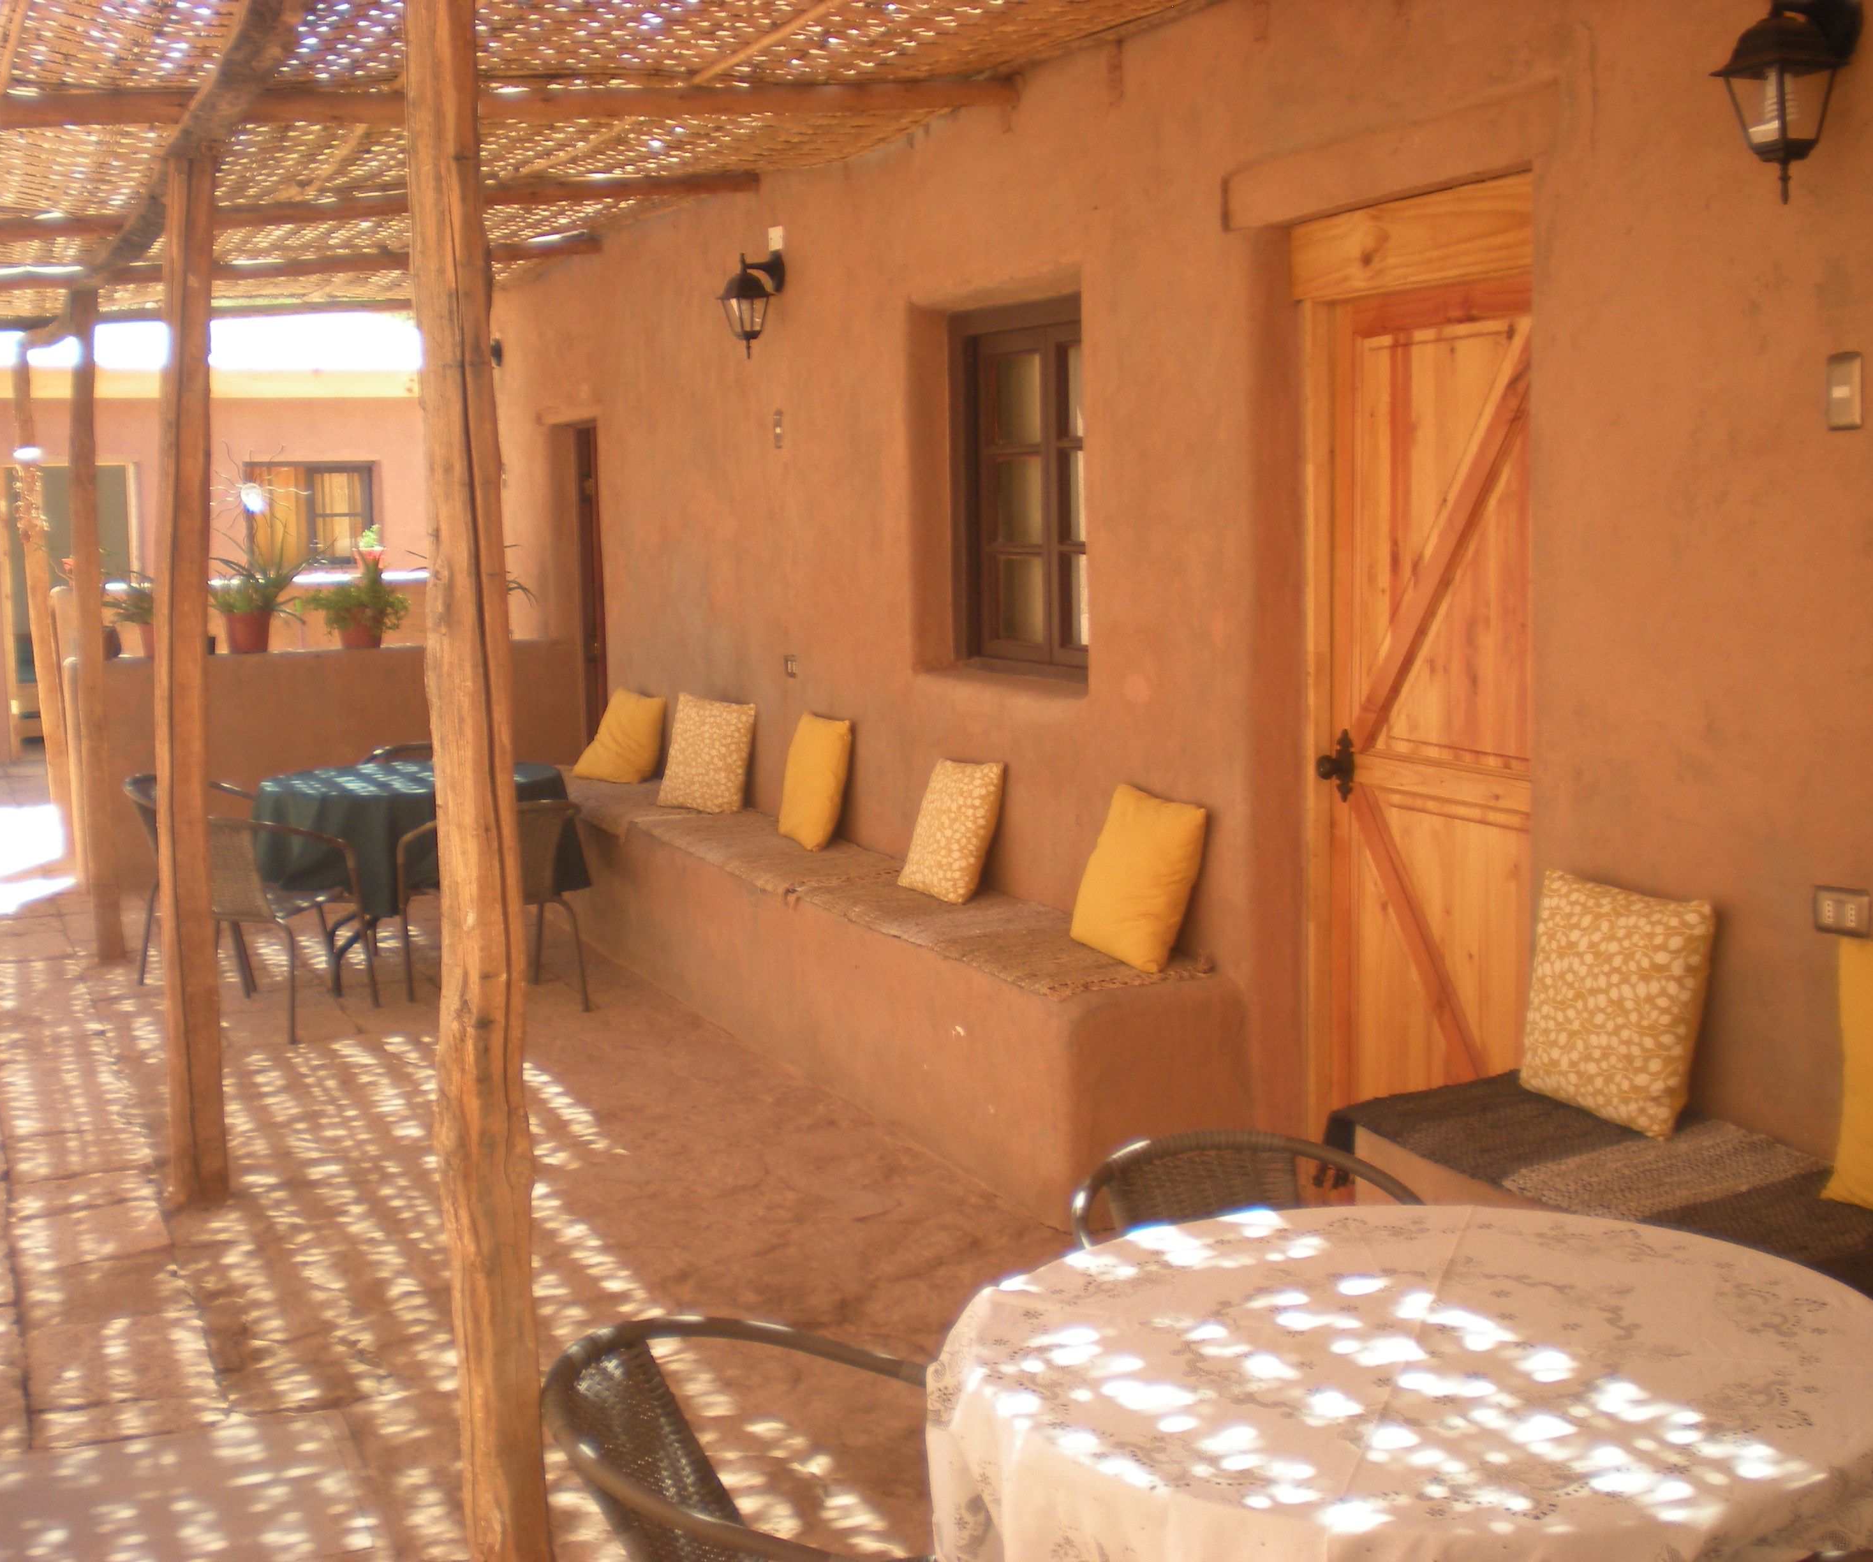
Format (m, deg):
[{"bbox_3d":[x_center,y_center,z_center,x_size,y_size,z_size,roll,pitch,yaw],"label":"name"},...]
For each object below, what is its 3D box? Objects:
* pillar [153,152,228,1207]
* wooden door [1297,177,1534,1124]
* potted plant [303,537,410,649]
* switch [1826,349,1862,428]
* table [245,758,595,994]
[{"bbox_3d":[-1.755,-0.222,5.401,0.140,2.458,0.140,-2,7,-22],"label":"pillar"},{"bbox_3d":[1.057,-0.089,4.849,0.090,2.260,1.023,-4,8,-24],"label":"wooden door"},{"bbox_3d":[-2.695,-0.868,10.622,0.490,0.500,0.460,-4,7,-22],"label":"potted plant"},{"bbox_3d":[1.412,-0.605,3.553,0.014,0.116,0.073,-4,8,-24],"label":"switch"},{"bbox_3d":[-1.830,0.339,8.218,1.080,0.715,1.080,-4,8,-24],"label":"table"}]

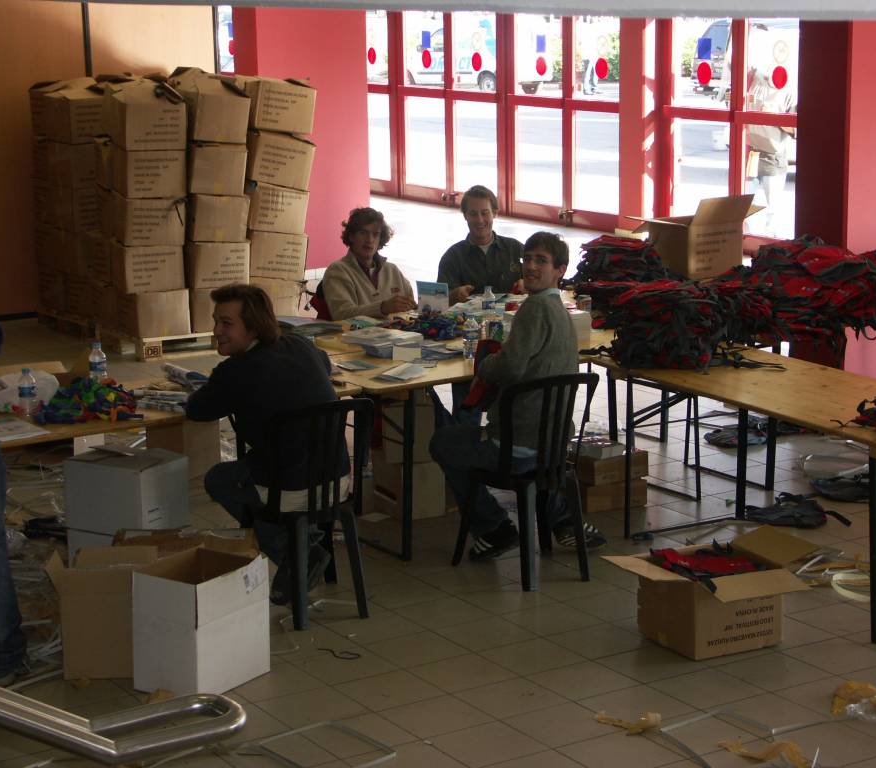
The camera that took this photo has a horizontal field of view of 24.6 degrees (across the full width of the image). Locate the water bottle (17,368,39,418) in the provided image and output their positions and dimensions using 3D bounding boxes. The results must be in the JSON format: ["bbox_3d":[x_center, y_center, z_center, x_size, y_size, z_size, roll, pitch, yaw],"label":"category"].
[{"bbox_3d":[-1.608,0.030,7.845,0.068,0.198,0.068,-8,14,-32],"label":"water bottle"}]

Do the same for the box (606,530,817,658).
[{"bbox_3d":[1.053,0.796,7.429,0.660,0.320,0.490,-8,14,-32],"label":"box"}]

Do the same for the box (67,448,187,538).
[{"bbox_3d":[-1.236,0.429,7.997,0.410,0.285,0.286,7,14,34],"label":"box"}]

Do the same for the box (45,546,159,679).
[{"bbox_3d":[-1.196,0.806,7.215,0.360,0.400,0.360,-1,12,-2],"label":"box"}]

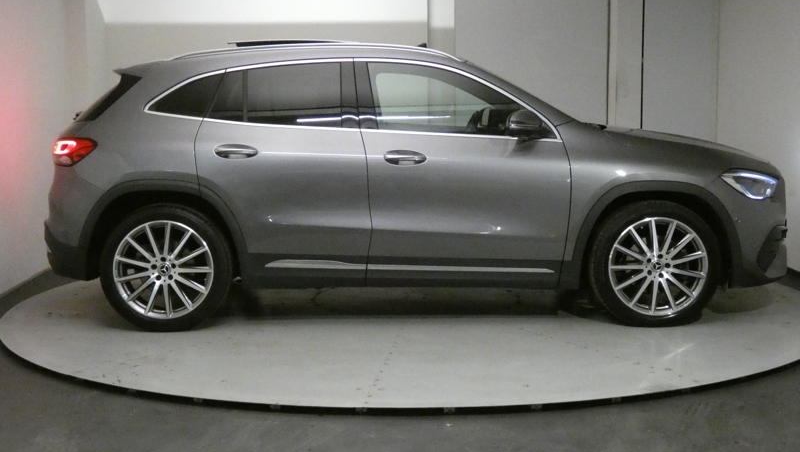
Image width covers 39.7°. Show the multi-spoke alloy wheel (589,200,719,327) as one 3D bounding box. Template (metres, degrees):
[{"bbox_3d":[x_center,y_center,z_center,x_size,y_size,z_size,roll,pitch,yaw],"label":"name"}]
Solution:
[{"bbox_3d":[1.425,0.203,6.245,0.715,0.710,0.240,0,7,0],"label":"multi-spoke alloy wheel"}]

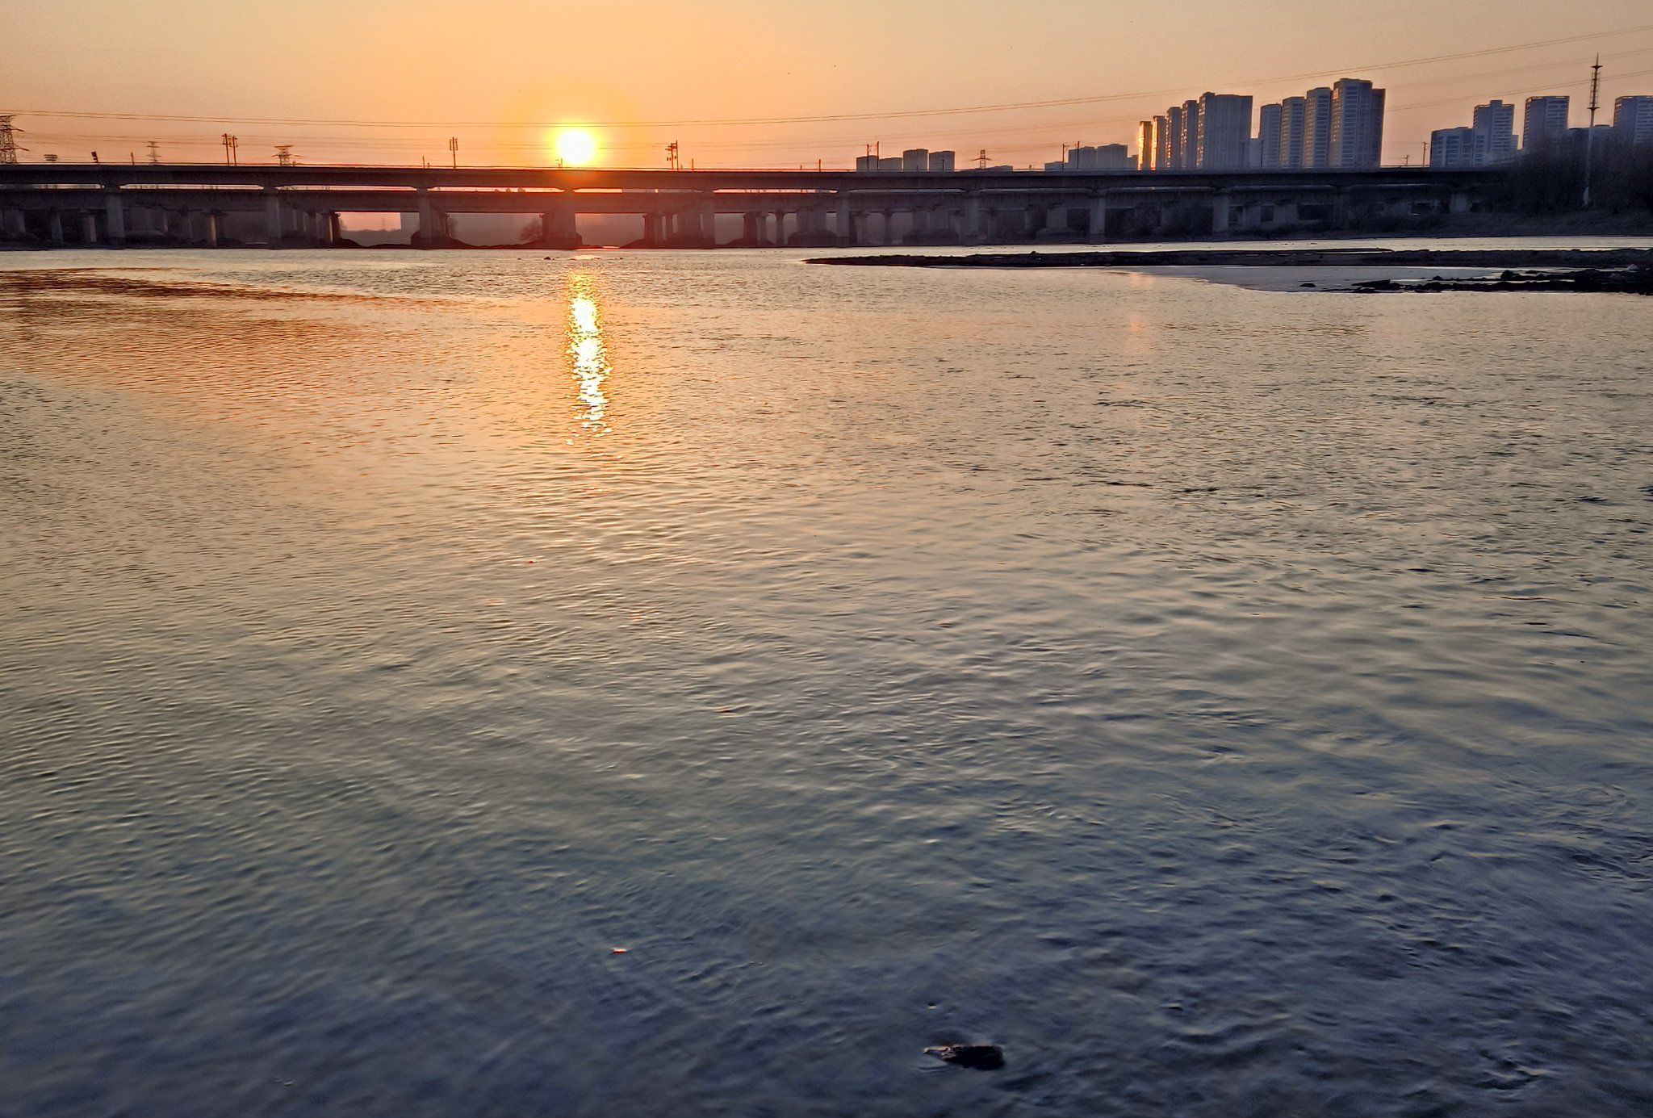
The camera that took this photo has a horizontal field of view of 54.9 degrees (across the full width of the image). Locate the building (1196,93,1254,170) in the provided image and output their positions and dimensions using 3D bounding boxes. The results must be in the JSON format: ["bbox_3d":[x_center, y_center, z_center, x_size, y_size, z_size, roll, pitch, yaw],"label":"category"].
[{"bbox_3d":[303.400,-302.300,1215.200,37.700,101.400,20.000,0,11,0],"label":"building"}]

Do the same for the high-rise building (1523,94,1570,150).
[{"bbox_3d":[564.800,-311.100,1254.900,31.000,103.000,18.000,2,12,11],"label":"high-rise building"}]

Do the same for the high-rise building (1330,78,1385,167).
[{"bbox_3d":[360.600,-274.100,1081.700,27.900,99.200,20.000,0,11,0],"label":"high-rise building"}]

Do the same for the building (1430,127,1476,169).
[{"bbox_3d":[411.200,-249.900,1046.800,23.600,65.600,18.000,0,11,0],"label":"building"}]

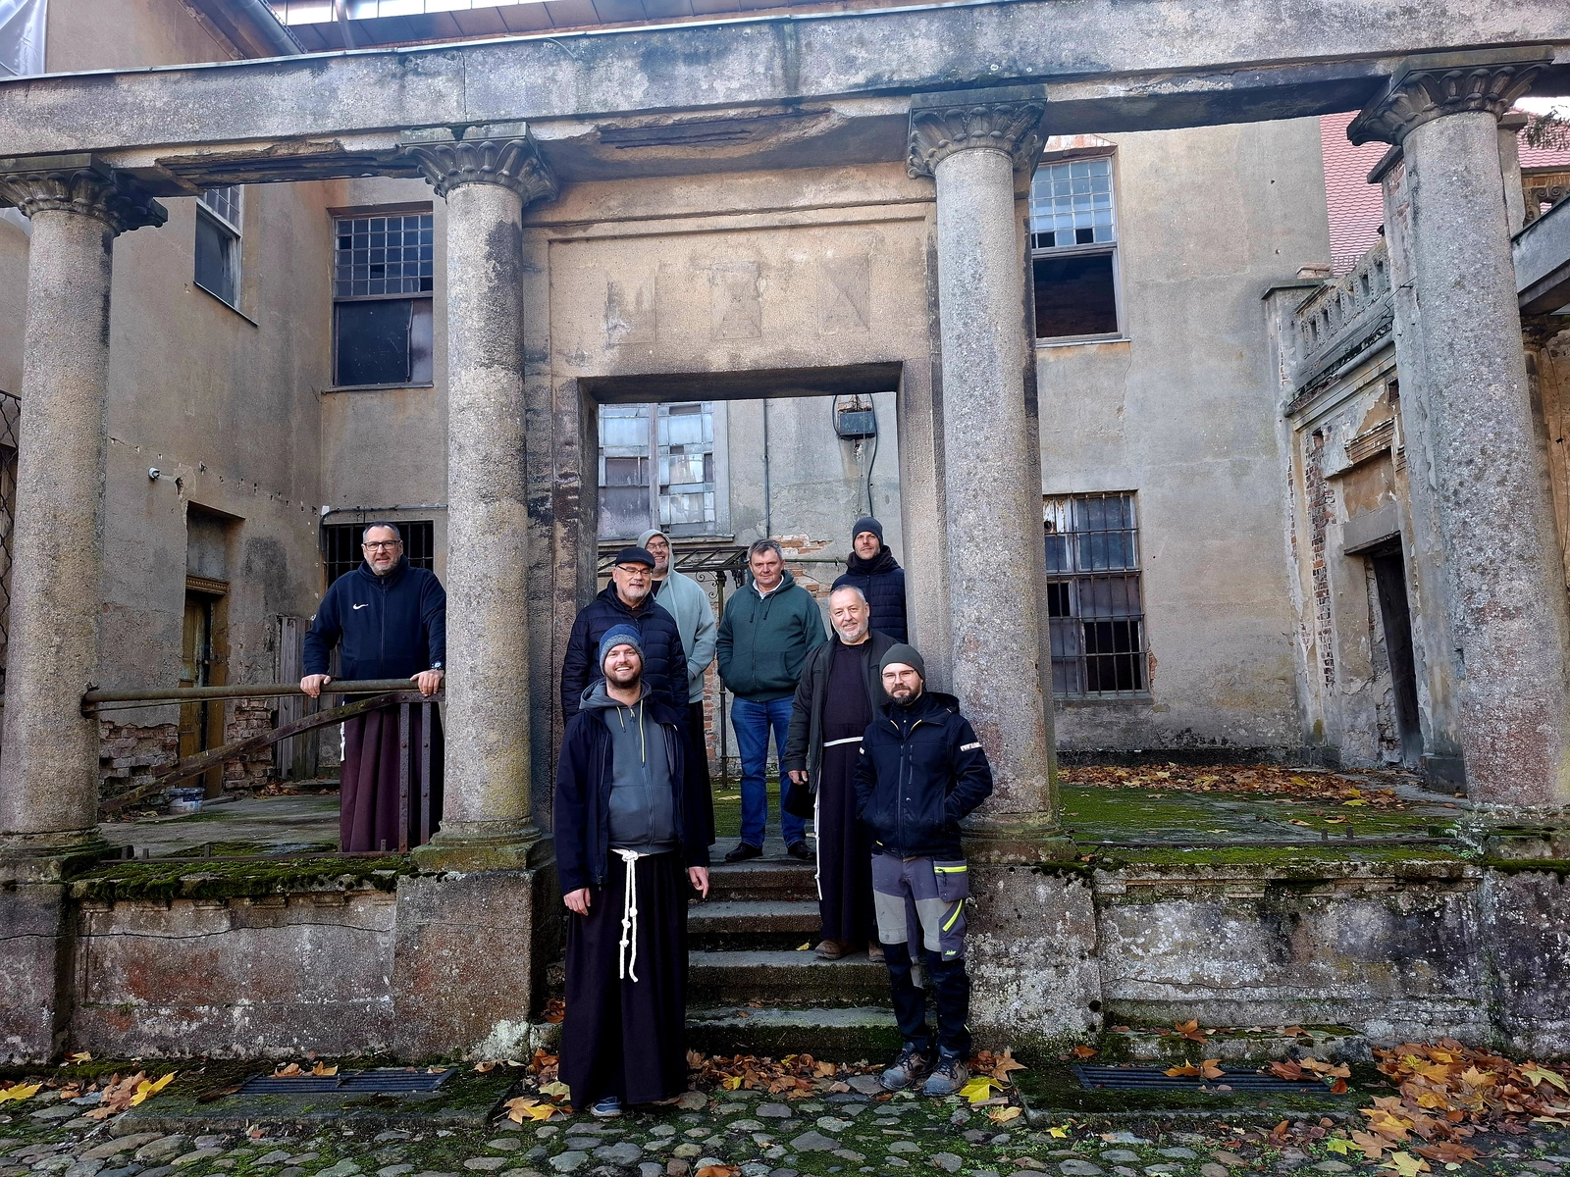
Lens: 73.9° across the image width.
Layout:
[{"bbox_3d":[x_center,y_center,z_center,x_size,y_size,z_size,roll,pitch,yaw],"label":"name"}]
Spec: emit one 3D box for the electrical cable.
[{"bbox_3d":[0.977,-1.323,11.540,0.130,1.150,0.040,-2,-6,4],"label":"electrical cable"}]

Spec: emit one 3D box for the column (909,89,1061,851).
[{"bbox_3d":[1.003,-0.548,5.094,0.636,3.611,0.636,-2,-6,4],"label":"column"}]

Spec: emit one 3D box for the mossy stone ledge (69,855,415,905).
[{"bbox_3d":[-2.562,1.404,5.096,1.656,0.131,0.374,-2,-6,4],"label":"mossy stone ledge"}]

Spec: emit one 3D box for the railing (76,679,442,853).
[{"bbox_3d":[-2.612,0.909,5.209,1.858,0.869,0.071,-2,-6,4],"label":"railing"}]

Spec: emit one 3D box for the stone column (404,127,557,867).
[{"bbox_3d":[-1.511,-0.456,5.284,0.636,3.611,0.636,-2,-6,4],"label":"stone column"}]

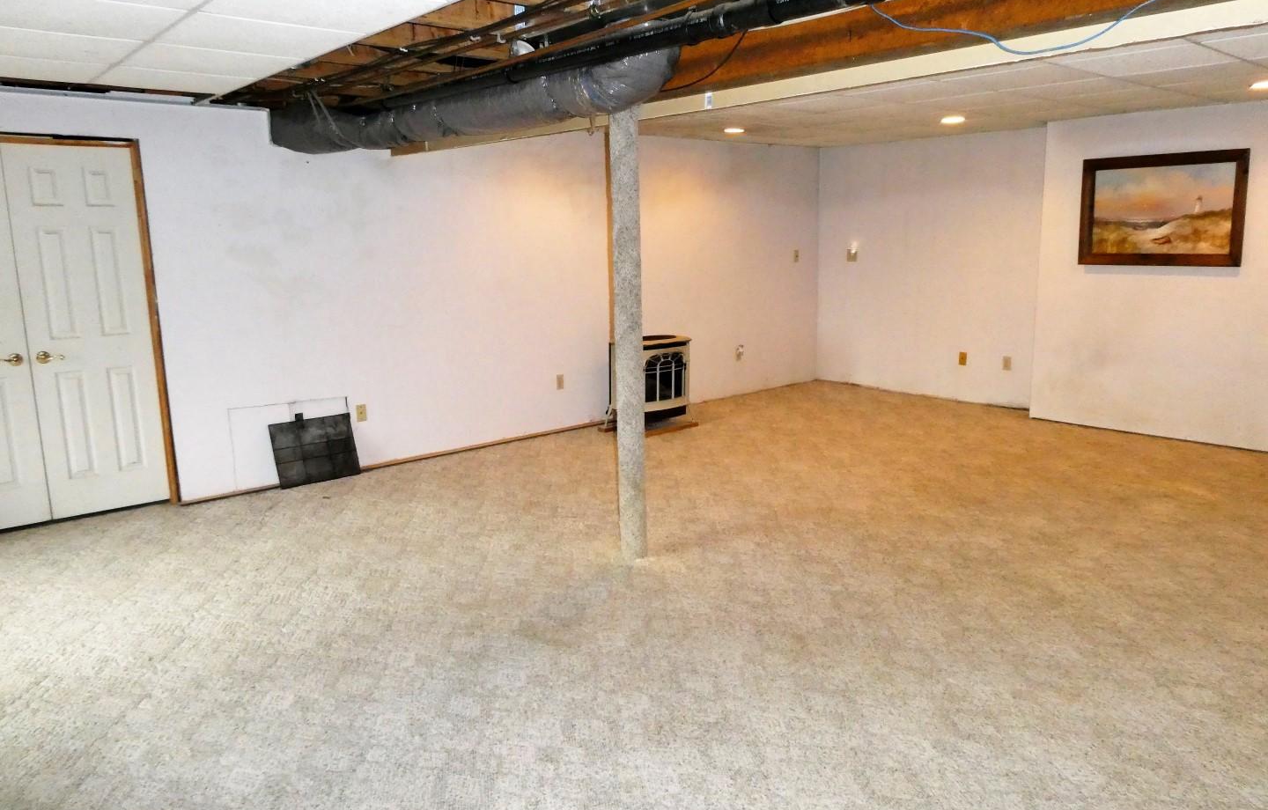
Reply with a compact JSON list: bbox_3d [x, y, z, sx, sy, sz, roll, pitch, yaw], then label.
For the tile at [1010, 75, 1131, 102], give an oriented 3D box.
[{"bbox_3d":[2.509,-1.793,4.965,0.605,0.020,0.605,-11,15,-39],"label":"tile"}]

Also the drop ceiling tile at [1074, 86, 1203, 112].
[{"bbox_3d":[2.979,-1.882,5.358,0.605,0.020,0.605,-11,15,-39],"label":"drop ceiling tile"}]

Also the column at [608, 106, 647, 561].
[{"bbox_3d":[-0.021,-0.295,4.115,0.122,2.130,0.122,-11,15,-39],"label":"column"}]

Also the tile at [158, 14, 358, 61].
[{"bbox_3d":[-1.407,-1.383,3.296,0.605,0.020,0.605,-11,15,-39],"label":"tile"}]

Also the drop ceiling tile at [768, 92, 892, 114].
[{"bbox_3d":[1.262,-1.873,5.462,0.605,0.020,0.605,-11,15,-39],"label":"drop ceiling tile"}]

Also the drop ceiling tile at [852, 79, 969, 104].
[{"bbox_3d":[1.650,-1.788,5.017,0.605,0.020,0.605,-11,15,-39],"label":"drop ceiling tile"}]

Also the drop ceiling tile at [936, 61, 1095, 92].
[{"bbox_3d":[2.039,-1.704,4.571,0.605,0.020,0.605,-11,15,-39],"label":"drop ceiling tile"}]

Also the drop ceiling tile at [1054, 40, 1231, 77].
[{"bbox_3d":[2.427,-1.620,4.126,0.605,0.020,0.605,-11,15,-39],"label":"drop ceiling tile"}]

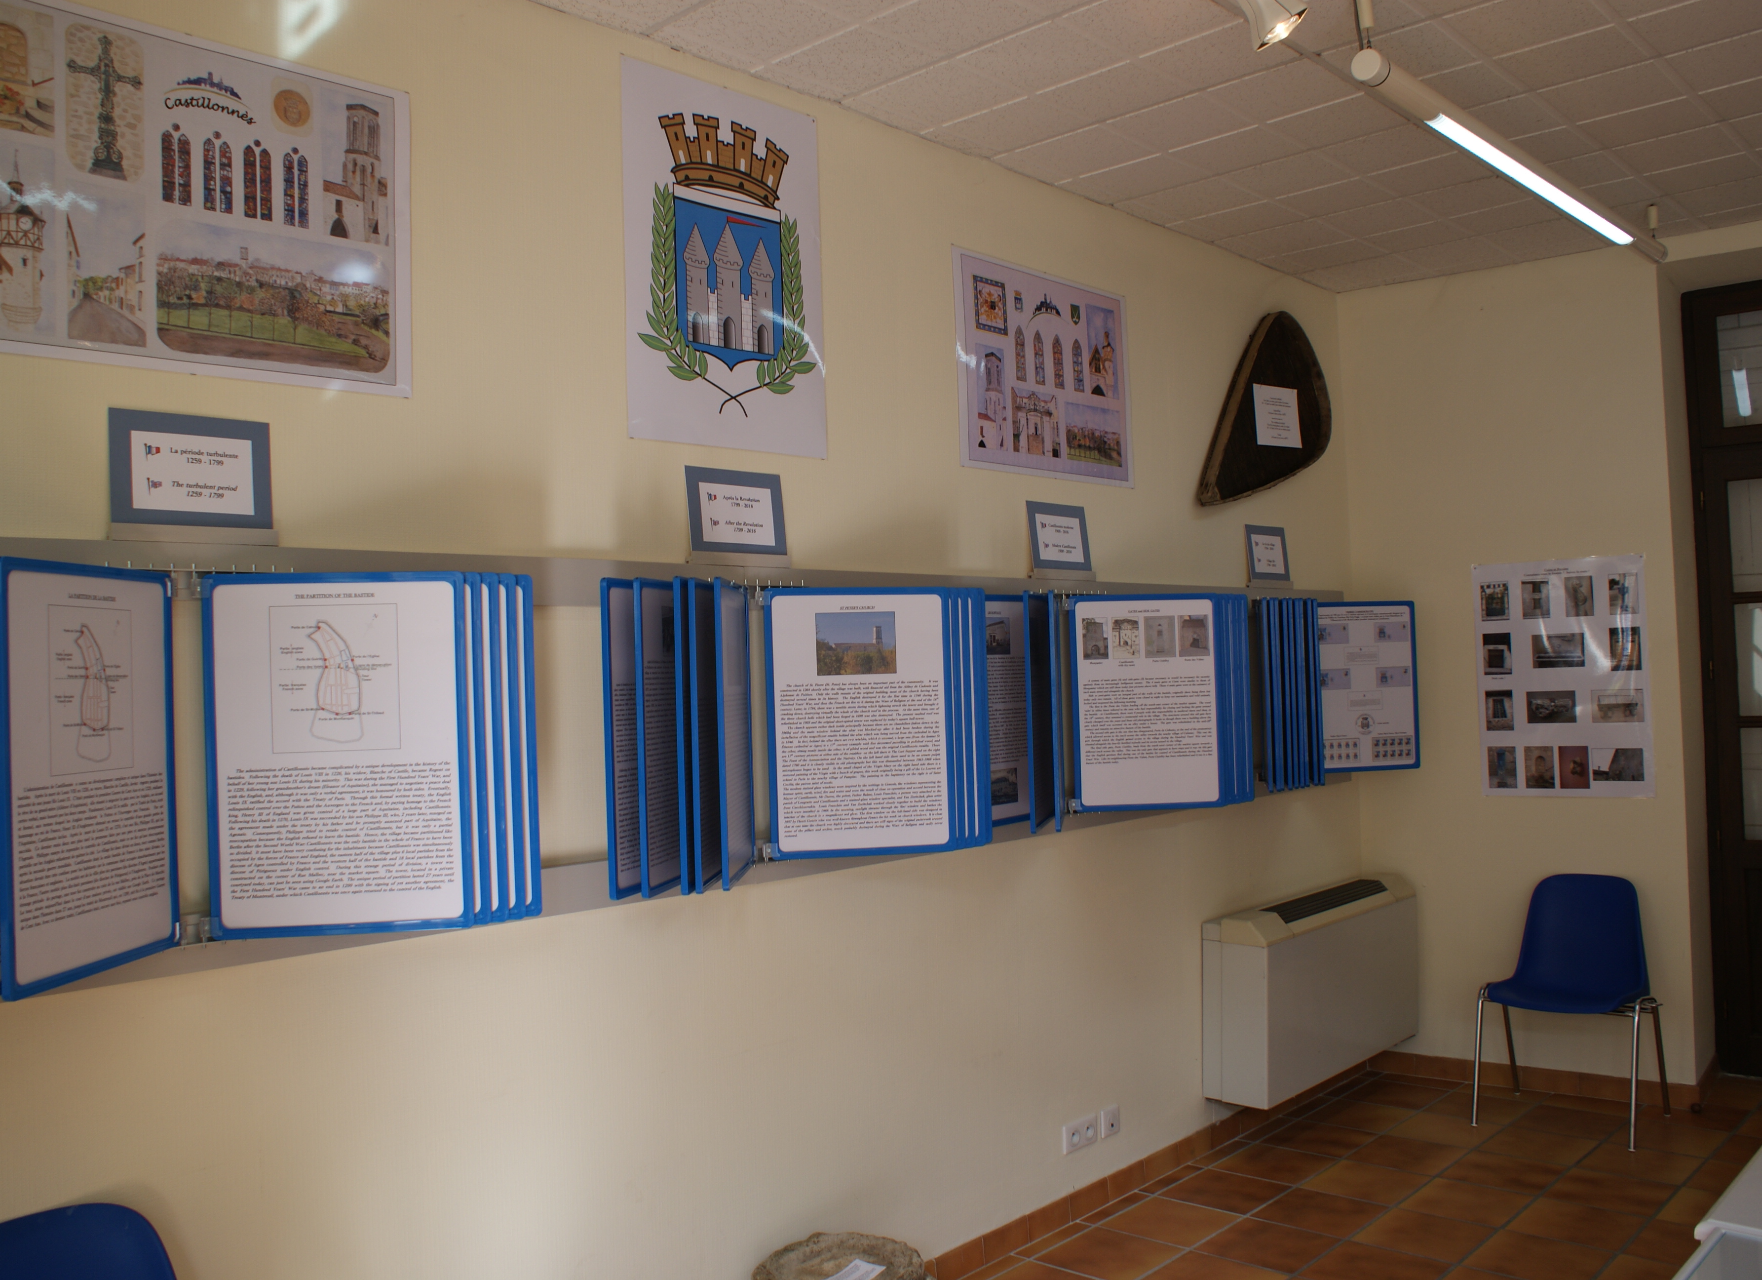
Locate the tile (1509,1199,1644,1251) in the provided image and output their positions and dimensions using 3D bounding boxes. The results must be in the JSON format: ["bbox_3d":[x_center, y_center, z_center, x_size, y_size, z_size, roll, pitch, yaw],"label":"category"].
[{"bbox_3d":[1.902,1.602,3.920,0.295,0.010,0.295,-4,-2,43],"label":"tile"}]

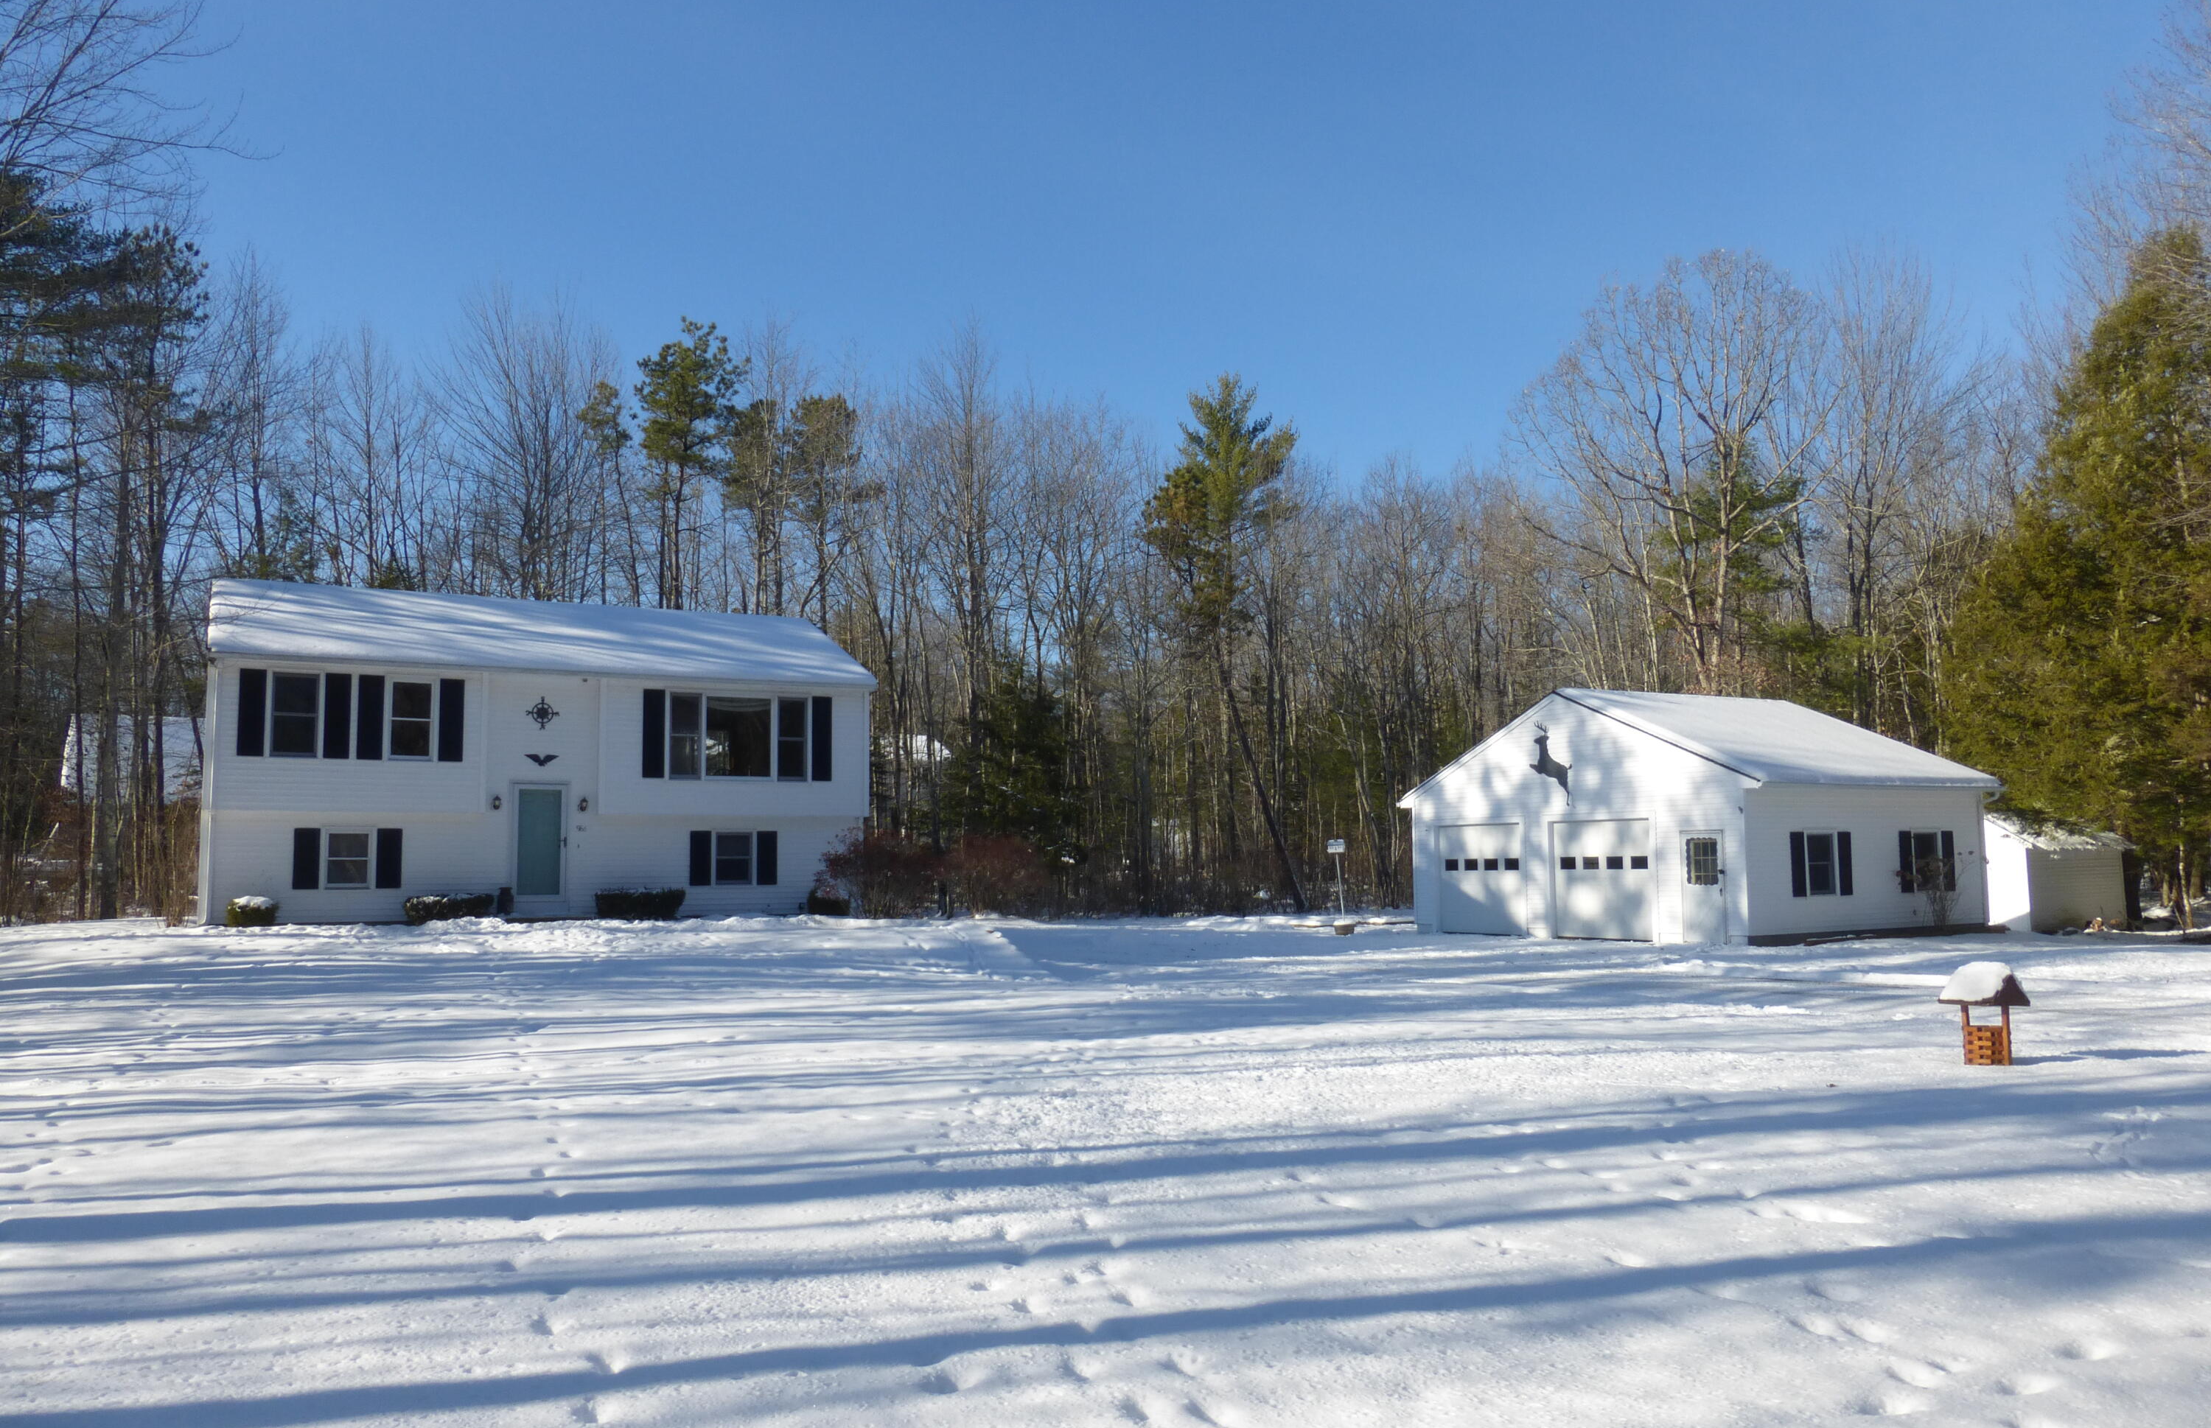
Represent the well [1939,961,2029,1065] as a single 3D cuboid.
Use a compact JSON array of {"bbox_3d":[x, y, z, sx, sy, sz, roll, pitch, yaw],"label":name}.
[{"bbox_3d":[7.115,2.410,12.400,0.506,0.815,0.432,2,-6,-26],"label":"well"}]

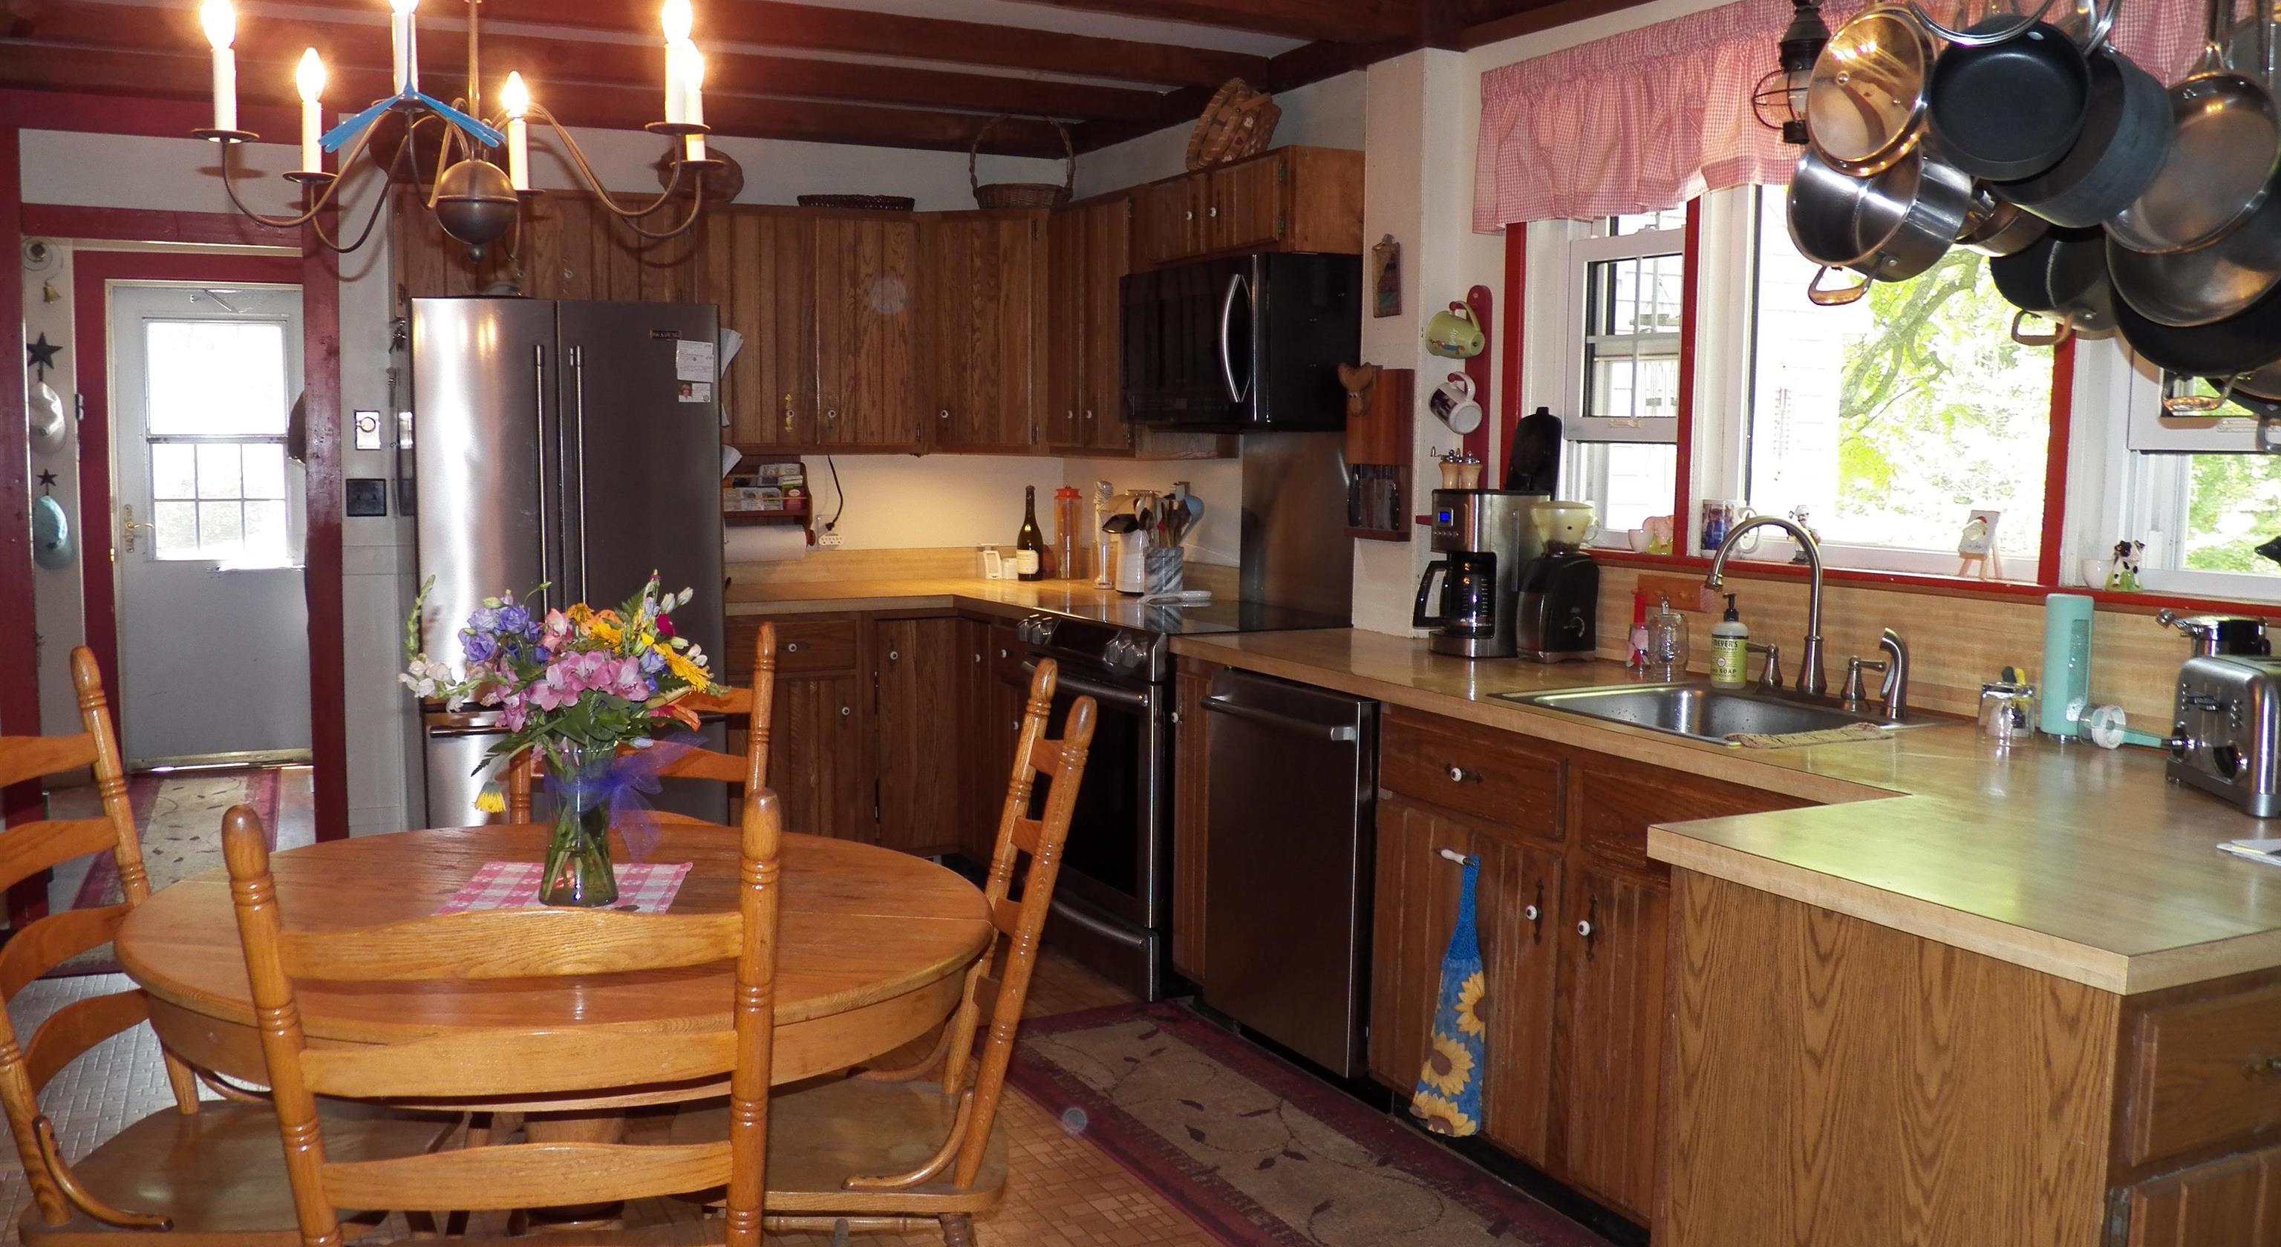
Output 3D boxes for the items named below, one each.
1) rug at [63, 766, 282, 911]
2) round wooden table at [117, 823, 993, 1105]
[{"bbox_3d":[-3.157,0.750,6.122,0.570,0.012,2.800,-3,7,-25],"label":"rug"},{"bbox_3d":[-0.755,0.742,2.453,1.081,0.750,1.081,0,6,0],"label":"round wooden table"}]

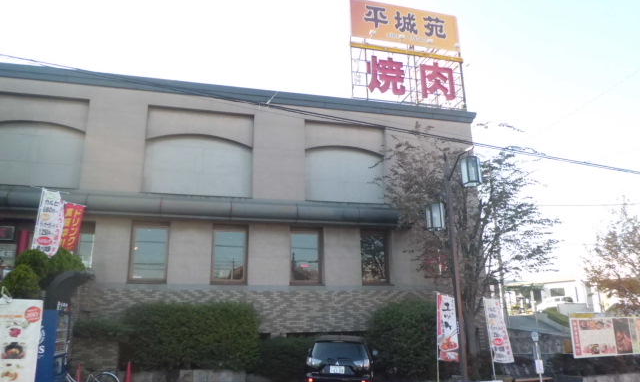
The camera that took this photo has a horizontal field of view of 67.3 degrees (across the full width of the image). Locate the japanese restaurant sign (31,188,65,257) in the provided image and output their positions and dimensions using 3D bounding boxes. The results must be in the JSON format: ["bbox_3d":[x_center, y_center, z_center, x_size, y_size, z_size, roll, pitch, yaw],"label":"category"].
[{"bbox_3d":[-6.531,0.825,11.500,0.650,1.700,0.120,6,-17,-24],"label":"japanese restaurant sign"}]

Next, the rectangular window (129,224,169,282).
[{"bbox_3d":[-5.873,2.141,16.599,1.250,2.080,0.160,3,-16,-13],"label":"rectangular window"}]

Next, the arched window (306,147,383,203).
[{"bbox_3d":[1.032,-0.650,19.160,3.250,2.300,0.200,3,-16,-13],"label":"arched window"}]

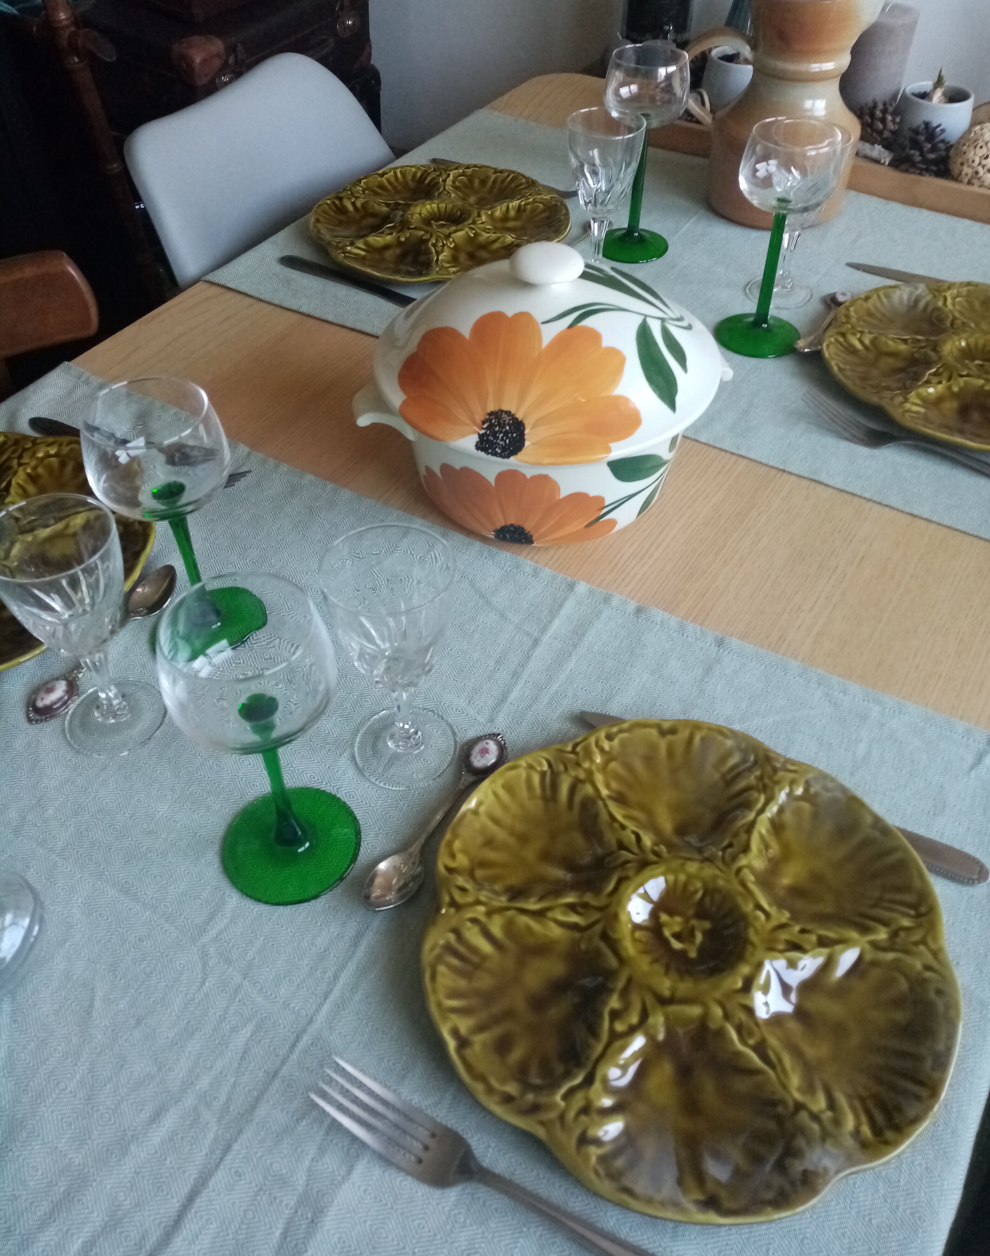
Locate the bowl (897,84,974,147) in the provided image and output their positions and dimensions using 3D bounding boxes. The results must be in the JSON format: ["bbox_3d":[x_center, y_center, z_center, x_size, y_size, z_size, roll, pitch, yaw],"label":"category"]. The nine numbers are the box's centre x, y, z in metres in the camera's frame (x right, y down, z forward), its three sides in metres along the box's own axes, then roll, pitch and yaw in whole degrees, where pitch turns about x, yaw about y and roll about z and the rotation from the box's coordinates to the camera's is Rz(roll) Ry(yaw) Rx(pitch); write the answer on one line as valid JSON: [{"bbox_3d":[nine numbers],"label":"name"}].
[{"bbox_3d":[0.485,-0.561,1.106,0.080,0.064,0.080,0,47,0],"label":"bowl"}]

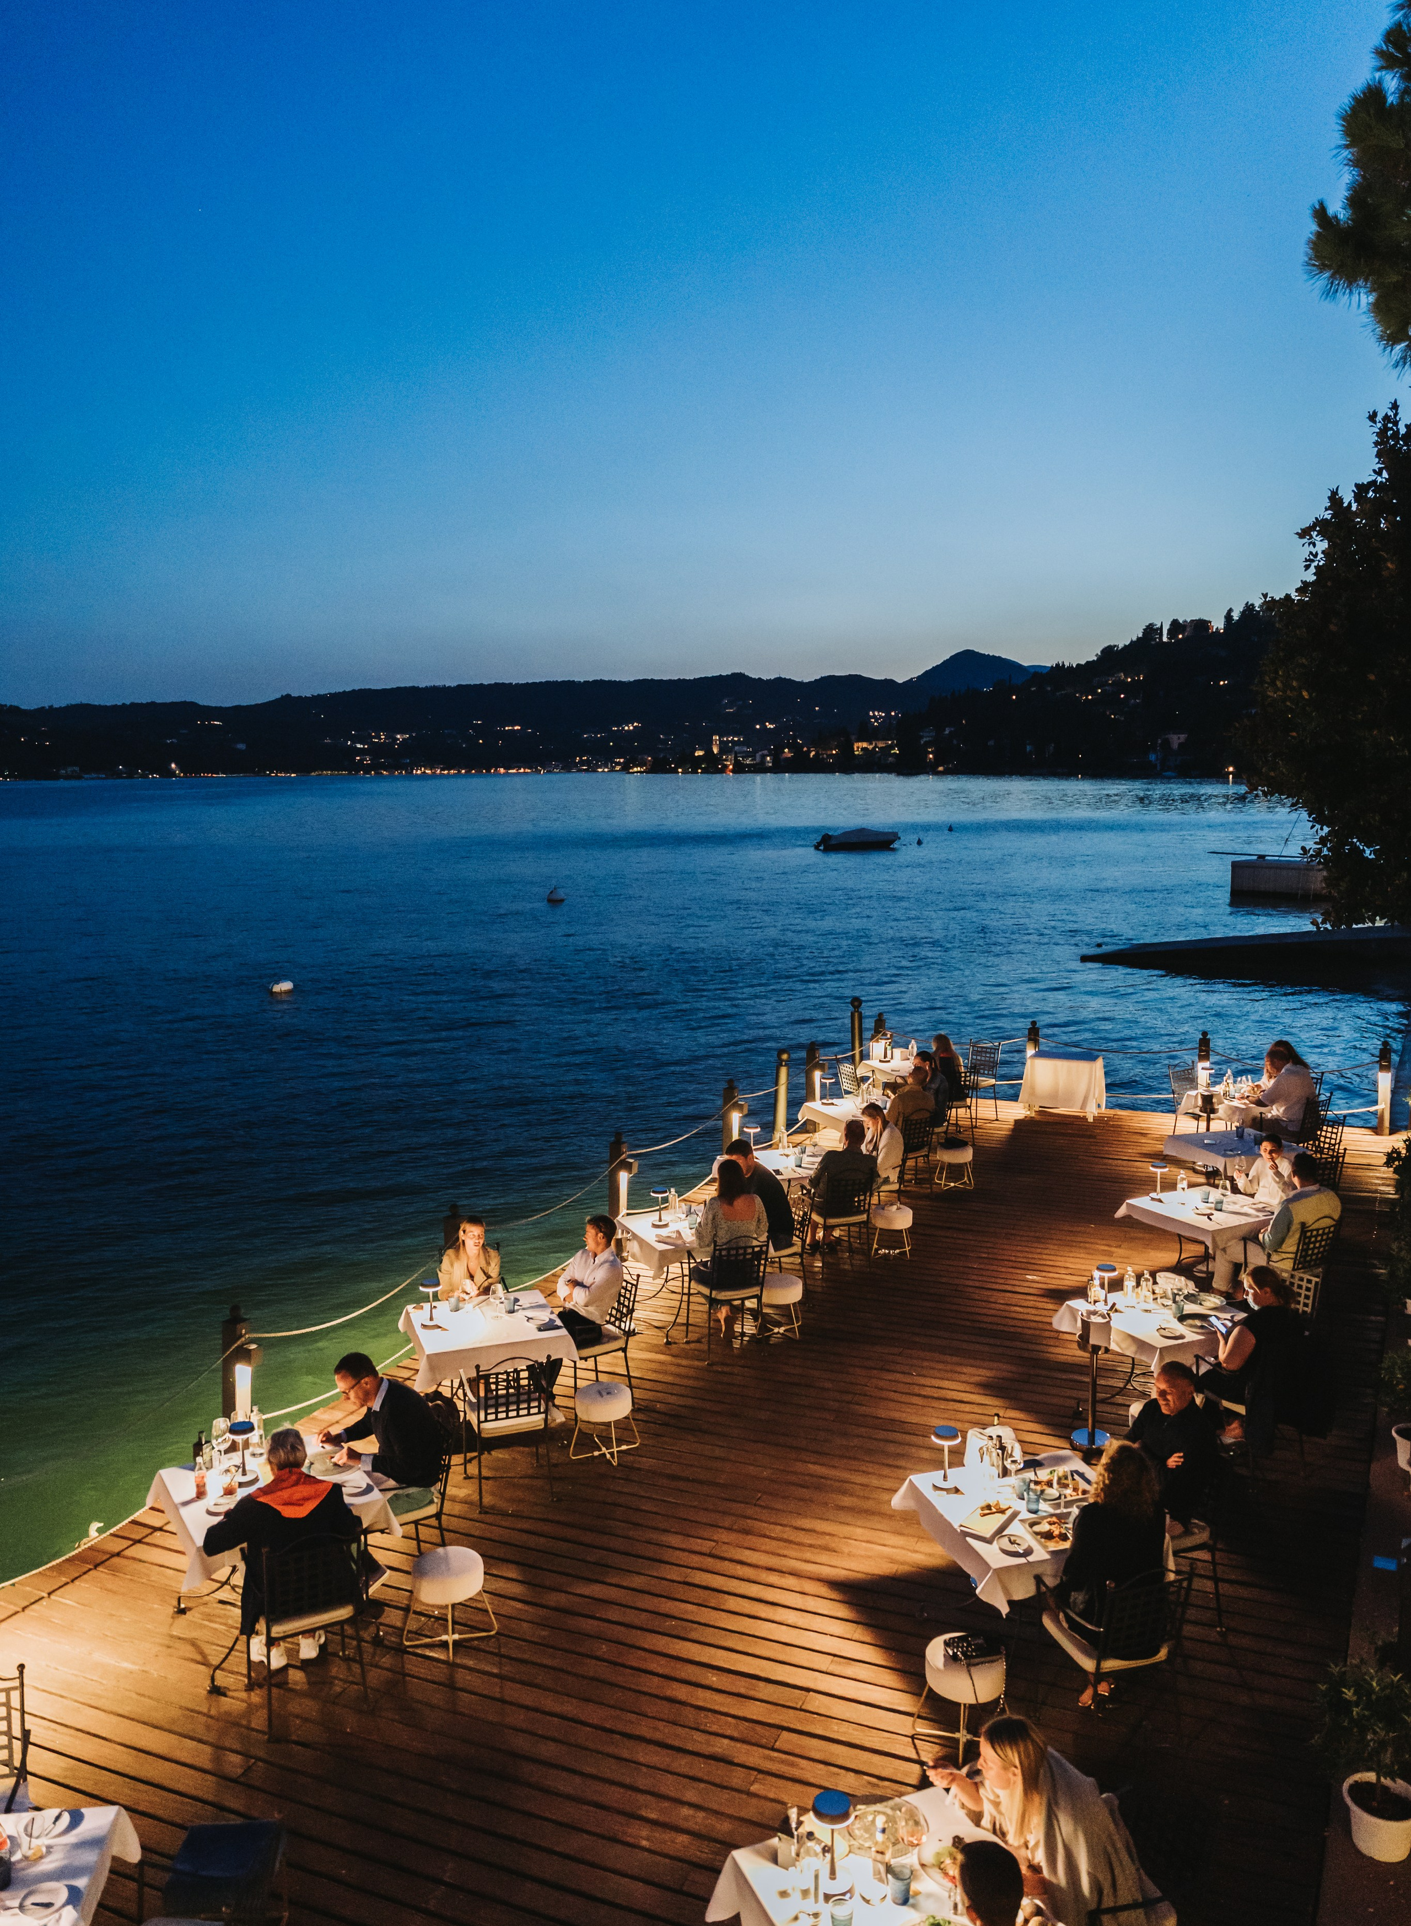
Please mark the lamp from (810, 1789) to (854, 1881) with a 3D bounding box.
[{"bbox_3d":[0.378,2.595,4.144,0.127,0.280,0.127,0,8,0],"label":"lamp"}]

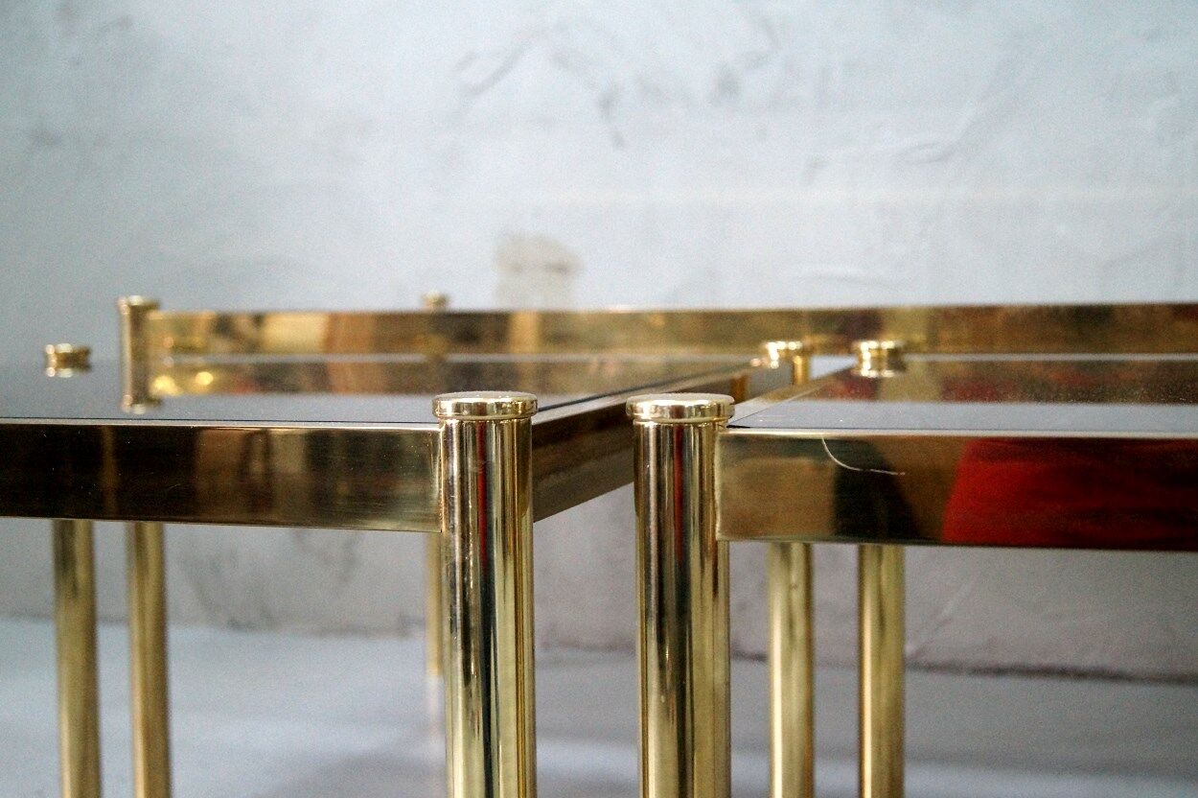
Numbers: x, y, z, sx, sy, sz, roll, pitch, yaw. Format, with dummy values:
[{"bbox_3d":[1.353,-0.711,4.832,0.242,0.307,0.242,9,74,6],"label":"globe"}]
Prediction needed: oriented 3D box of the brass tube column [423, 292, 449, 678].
[{"bbox_3d":[-0.181,0.099,1.691,0.030,0.434,0.030,-1,4,0],"label":"brass tube column"}]

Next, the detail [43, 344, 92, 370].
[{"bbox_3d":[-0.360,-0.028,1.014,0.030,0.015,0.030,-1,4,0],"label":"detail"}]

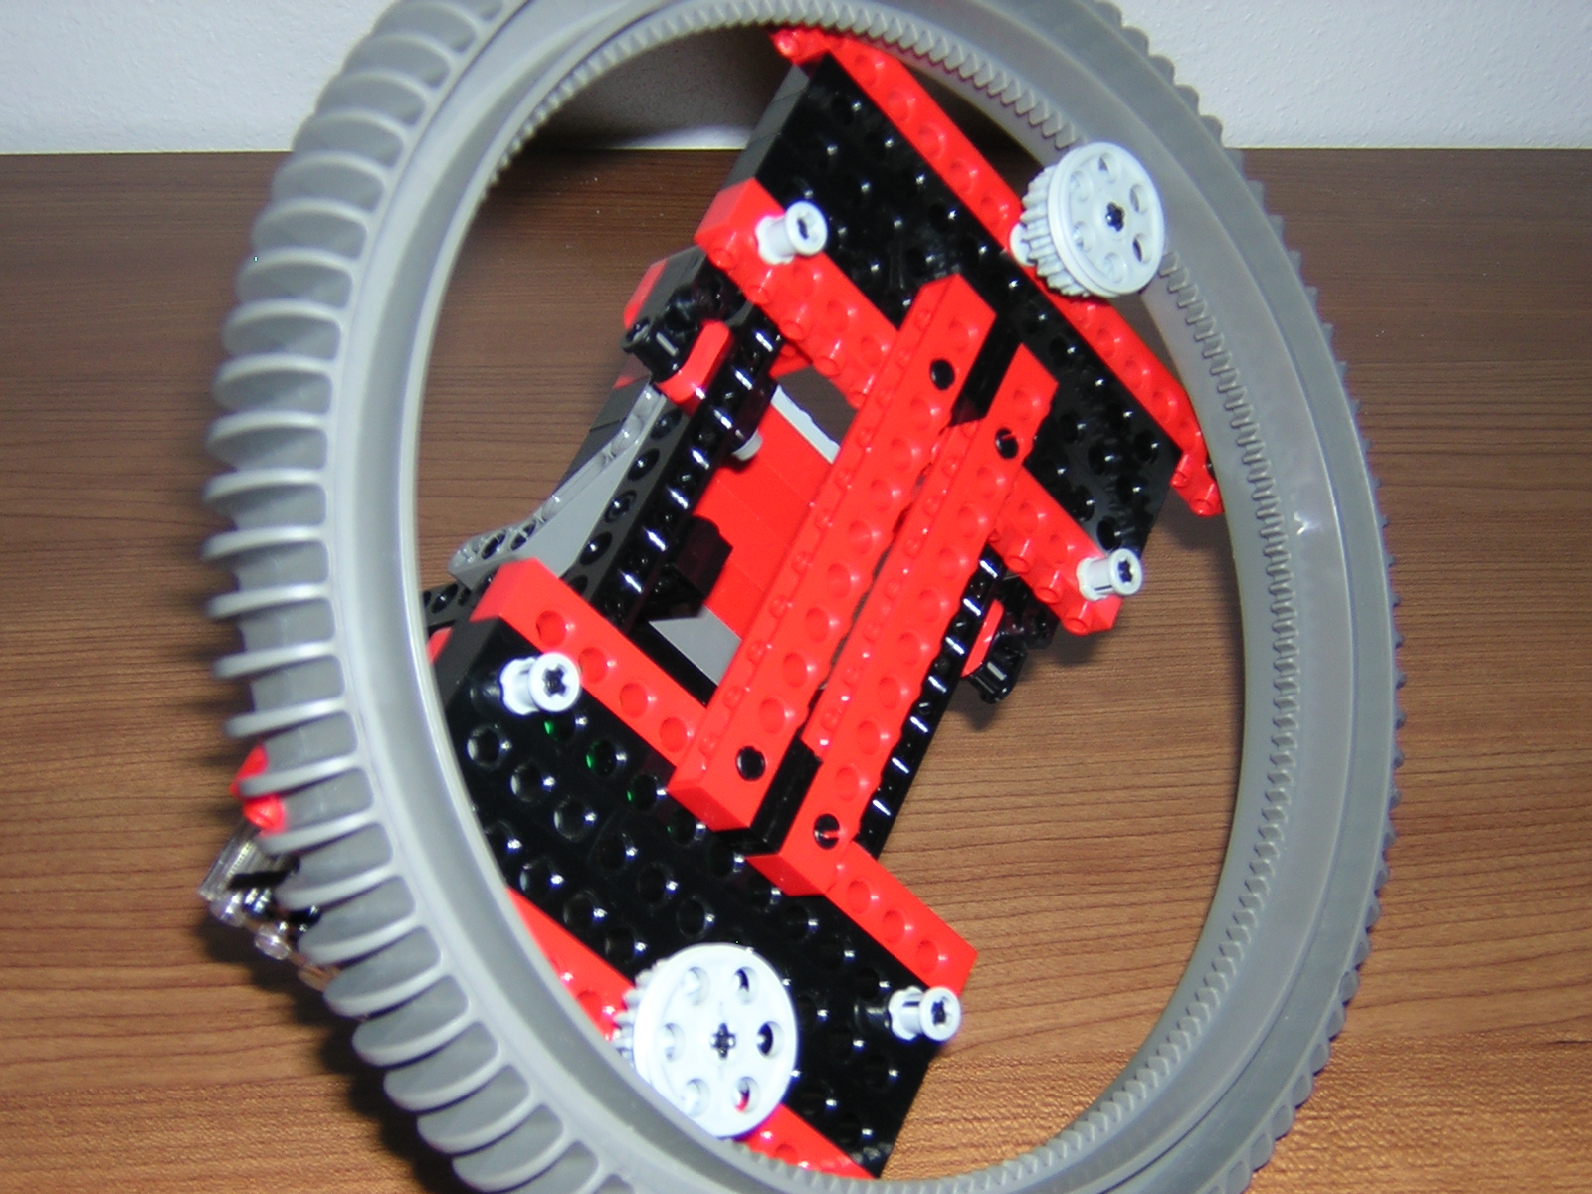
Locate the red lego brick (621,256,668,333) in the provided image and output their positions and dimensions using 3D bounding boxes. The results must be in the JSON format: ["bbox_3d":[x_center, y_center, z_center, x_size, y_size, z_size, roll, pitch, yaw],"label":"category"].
[{"bbox_3d":[-0.021,-0.043,0.365,0.004,0.010,0.016,-11,44,48],"label":"red lego brick"}]

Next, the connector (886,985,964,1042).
[{"bbox_3d":[0.018,0.060,0.336,0.008,0.007,0.007,-11,44,48],"label":"connector"}]

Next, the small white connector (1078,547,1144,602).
[{"bbox_3d":[0.050,-0.004,0.376,0.008,0.007,0.007,-11,44,48],"label":"small white connector"}]

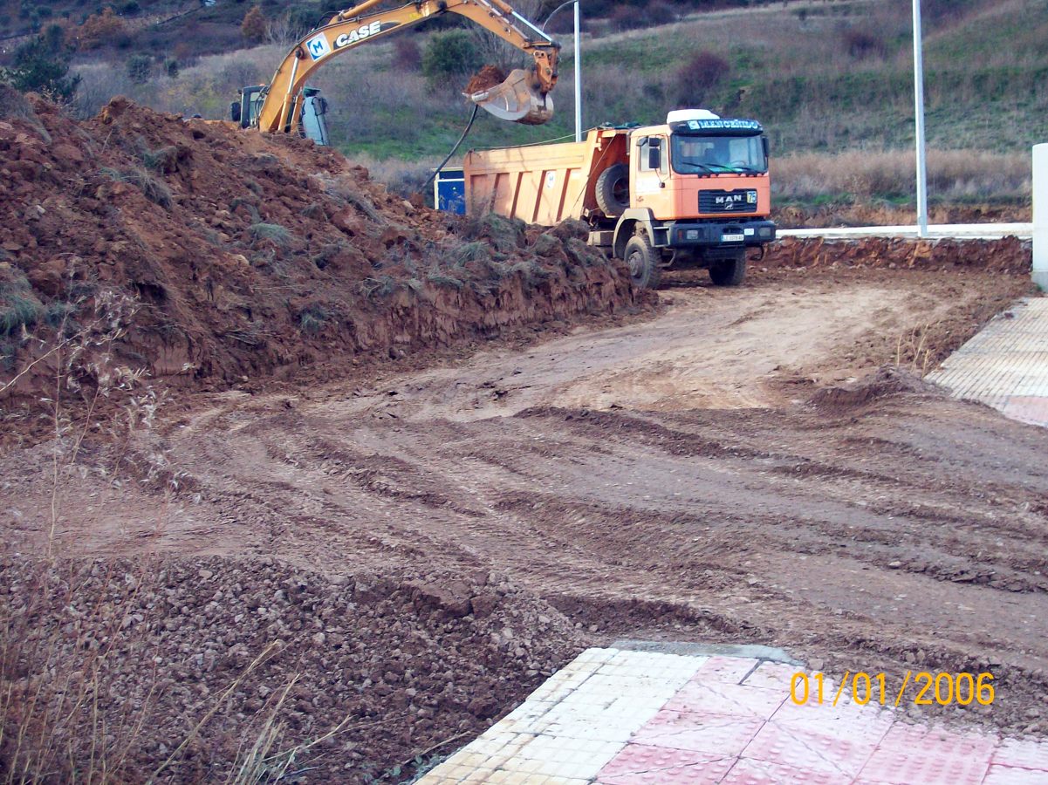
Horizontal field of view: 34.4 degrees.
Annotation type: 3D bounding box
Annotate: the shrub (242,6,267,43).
[{"bbox_3d":[-23.863,-32.629,150.000,2.270,3.180,2.110,-3,7,-8],"label":"shrub"}]

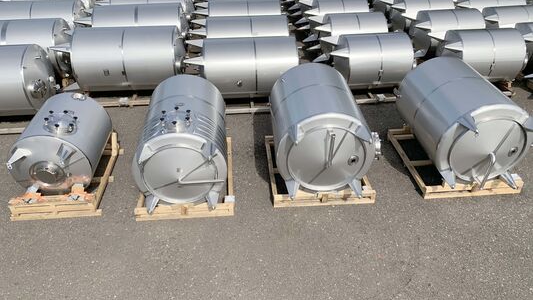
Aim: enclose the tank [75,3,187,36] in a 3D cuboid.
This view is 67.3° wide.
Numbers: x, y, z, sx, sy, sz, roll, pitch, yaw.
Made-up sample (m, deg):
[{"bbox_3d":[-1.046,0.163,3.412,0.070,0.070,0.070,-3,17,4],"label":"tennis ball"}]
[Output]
[{"bbox_3d":[-3.268,-3.004,10.271,2.613,1.356,1.356,-3,35,-4],"label":"tank"}]

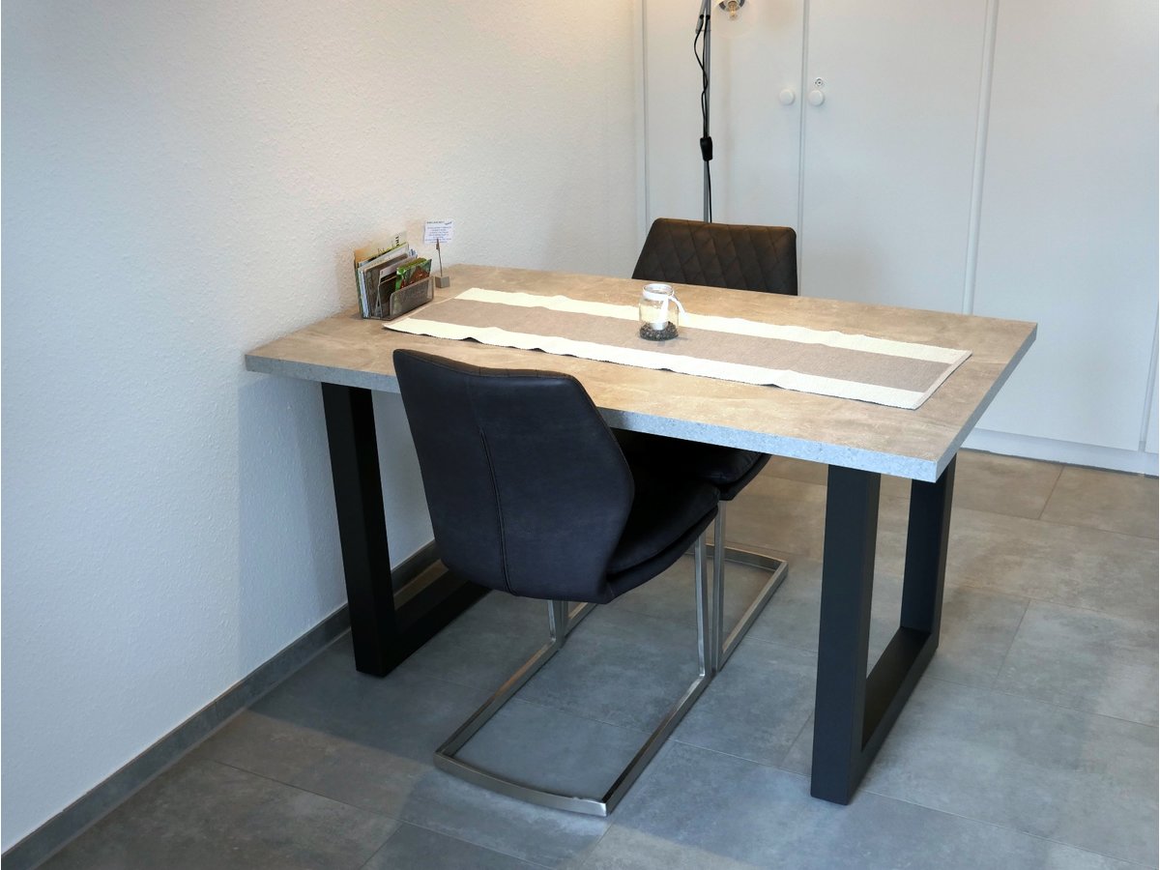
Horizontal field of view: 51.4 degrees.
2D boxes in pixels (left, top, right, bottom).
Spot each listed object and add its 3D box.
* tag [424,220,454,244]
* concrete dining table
[{"bbox_3d":[-0.339,-0.486,2.897,0.076,0.057,0.003,-9,22,-17],"label":"tag"},{"bbox_3d":[0.140,0.151,2.611,1.405,0.758,0.810,10,24,28],"label":"concrete dining table"}]

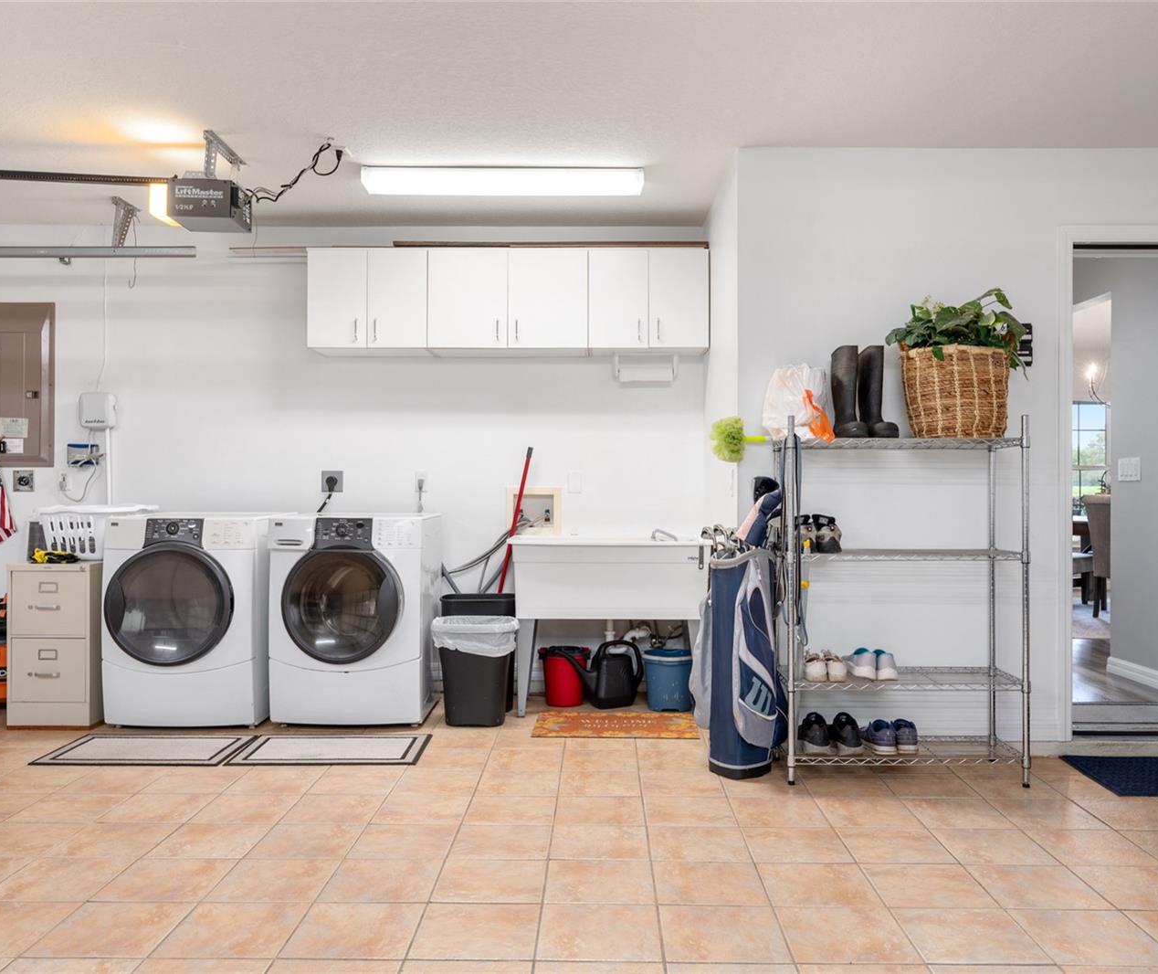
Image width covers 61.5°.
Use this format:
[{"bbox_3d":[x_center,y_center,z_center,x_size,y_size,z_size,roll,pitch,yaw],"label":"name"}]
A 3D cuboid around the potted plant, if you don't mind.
[{"bbox_3d":[1.473,-0.474,3.814,0.522,0.587,0.410,0,0,0],"label":"potted plant"}]

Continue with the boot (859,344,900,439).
[{"bbox_3d":[1.152,-0.363,3.774,0.105,0.372,0.270,0,0,-8],"label":"boot"}]

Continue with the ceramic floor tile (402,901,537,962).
[{"bbox_3d":[-0.253,1.121,2.448,0.304,0.010,0.304,0,0,1],"label":"ceramic floor tile"}]

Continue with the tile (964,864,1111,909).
[{"bbox_3d":[1.270,1.111,2.702,0.300,0.008,0.300,0,0,1],"label":"tile"}]

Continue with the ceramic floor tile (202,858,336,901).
[{"bbox_3d":[-0.851,1.111,2.743,0.299,0.010,0.299,0,0,1],"label":"ceramic floor tile"}]

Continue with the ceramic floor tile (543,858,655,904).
[{"bbox_3d":[0.059,1.111,2.732,0.300,0.010,0.300,0,0,1],"label":"ceramic floor tile"}]

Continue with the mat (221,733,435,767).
[{"bbox_3d":[-1.035,1.105,4.115,0.763,0.008,0.472,0,0,1],"label":"mat"}]

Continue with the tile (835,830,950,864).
[{"bbox_3d":[0.973,1.112,3.010,0.299,0.010,0.299,0,0,1],"label":"tile"}]

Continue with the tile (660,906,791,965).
[{"bbox_3d":[0.355,1.111,2.417,0.299,0.010,0.299,0,0,1],"label":"tile"}]

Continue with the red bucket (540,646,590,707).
[{"bbox_3d":[-0.073,0.970,5.010,0.255,0.270,0.255,0,0,0],"label":"red bucket"}]

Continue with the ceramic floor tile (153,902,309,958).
[{"bbox_3d":[-0.857,1.111,2.441,0.299,0.010,0.299,0,0,1],"label":"ceramic floor tile"}]

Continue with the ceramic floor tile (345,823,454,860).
[{"bbox_3d":[-0.540,1.112,3.047,0.300,0.010,0.300,0,0,1],"label":"ceramic floor tile"}]

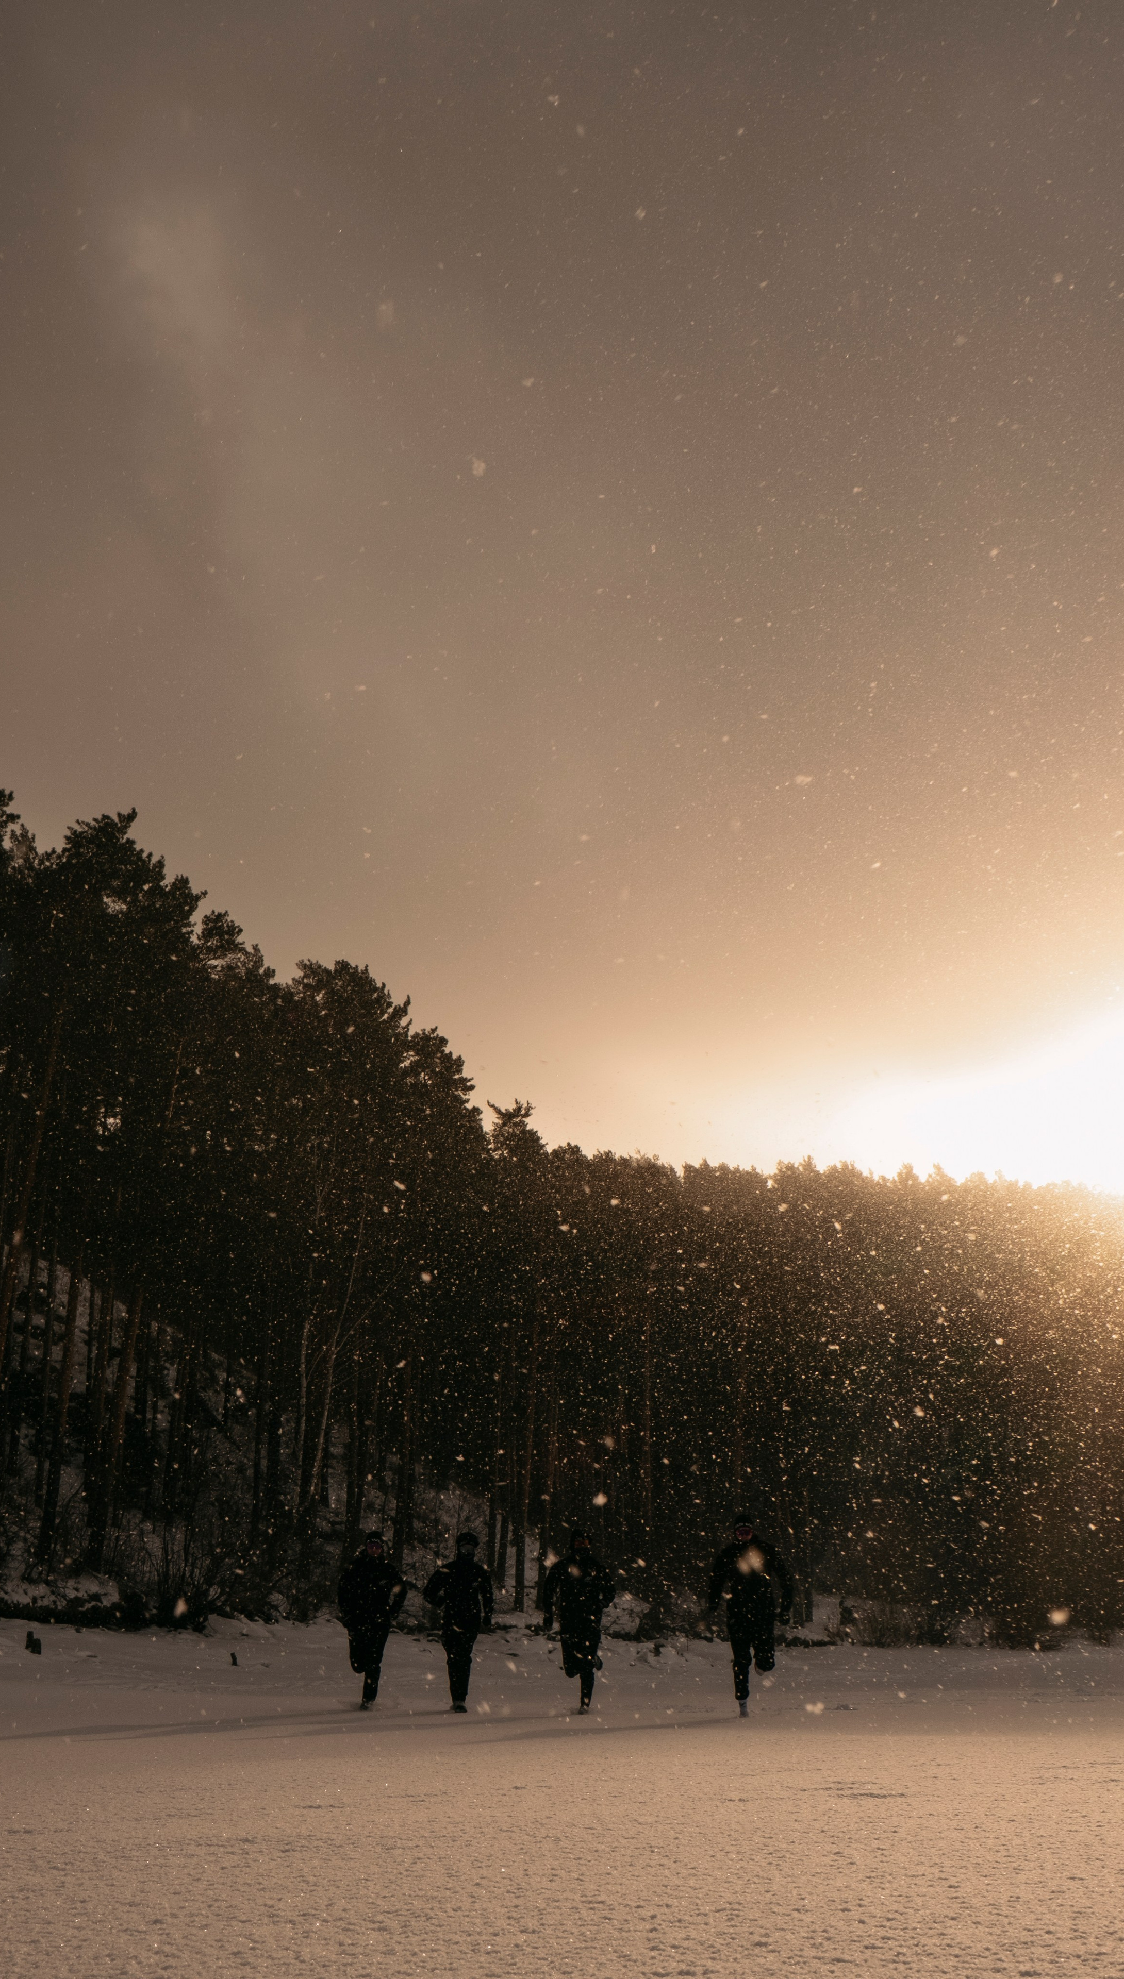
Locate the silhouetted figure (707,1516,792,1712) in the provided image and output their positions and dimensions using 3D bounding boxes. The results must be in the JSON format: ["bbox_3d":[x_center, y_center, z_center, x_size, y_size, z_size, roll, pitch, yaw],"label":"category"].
[{"bbox_3d":[1.685,5.567,20.127,0.773,1.770,0.750,-1,-16,5],"label":"silhouetted figure"}]

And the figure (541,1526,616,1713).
[{"bbox_3d":[0.163,6.032,21.639,0.713,1.730,0.750,0,-16,1],"label":"figure"}]

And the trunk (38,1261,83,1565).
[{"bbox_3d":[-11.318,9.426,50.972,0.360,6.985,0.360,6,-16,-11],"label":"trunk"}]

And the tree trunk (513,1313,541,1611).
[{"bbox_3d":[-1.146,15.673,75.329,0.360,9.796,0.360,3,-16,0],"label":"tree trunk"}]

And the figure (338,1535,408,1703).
[{"bbox_3d":[-1.915,6.349,22.774,0.703,1.730,0.750,2,-16,-4],"label":"figure"}]

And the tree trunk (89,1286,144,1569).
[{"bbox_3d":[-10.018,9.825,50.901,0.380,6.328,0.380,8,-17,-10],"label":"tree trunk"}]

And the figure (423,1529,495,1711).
[{"bbox_3d":[-1.007,6.159,22.066,0.712,1.720,0.700,1,-16,-2],"label":"figure"}]

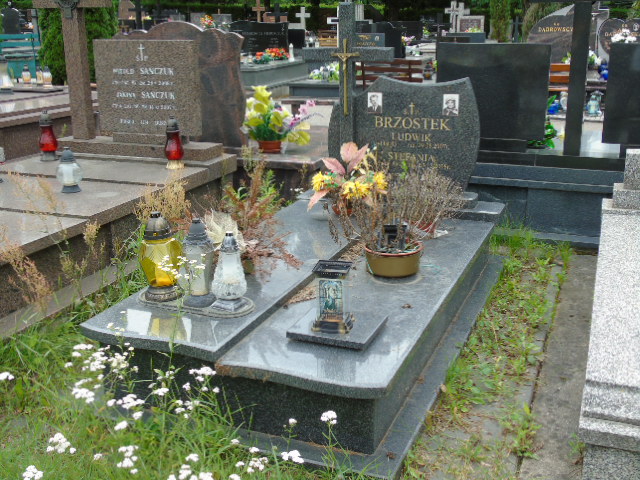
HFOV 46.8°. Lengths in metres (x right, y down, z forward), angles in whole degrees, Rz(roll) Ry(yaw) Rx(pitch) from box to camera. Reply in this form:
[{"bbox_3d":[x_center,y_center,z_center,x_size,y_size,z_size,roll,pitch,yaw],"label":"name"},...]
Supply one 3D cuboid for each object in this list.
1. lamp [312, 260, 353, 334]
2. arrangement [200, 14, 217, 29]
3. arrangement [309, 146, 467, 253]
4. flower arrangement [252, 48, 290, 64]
[{"bbox_3d":[0.045,0.187,2.505,0.122,0.215,0.122,4,17,13],"label":"lamp"},{"bbox_3d":[-2.412,-4.728,16.000,0.340,0.310,0.320,6,18,21],"label":"arrangement"},{"bbox_3d":[0.313,-0.236,3.610,0.704,0.404,0.578,6,18,21],"label":"arrangement"},{"bbox_3d":[-0.841,-3.190,12.769,0.658,0.210,0.350,6,19,22],"label":"flower arrangement"}]

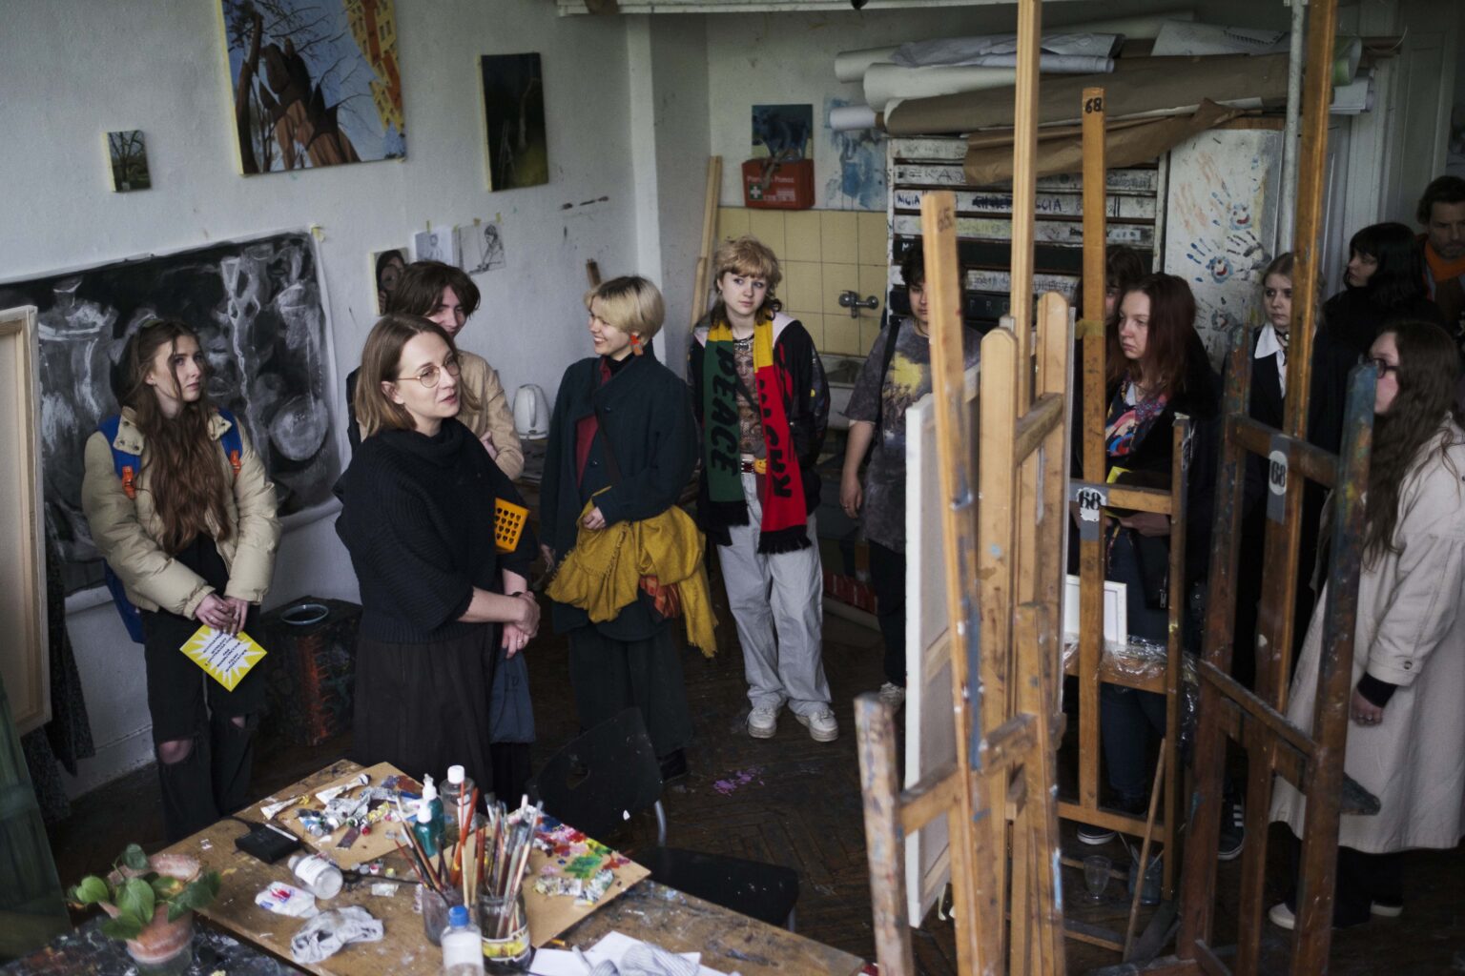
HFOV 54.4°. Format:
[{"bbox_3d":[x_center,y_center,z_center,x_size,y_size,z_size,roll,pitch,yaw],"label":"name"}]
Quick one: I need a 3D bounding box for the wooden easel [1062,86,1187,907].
[{"bbox_3d":[0.909,0.095,3.697,0.540,2.180,0.480,10,21,33],"label":"wooden easel"}]

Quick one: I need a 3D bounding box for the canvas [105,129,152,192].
[{"bbox_3d":[-1.937,-1.048,4.563,0.020,0.182,0.125,10,21,33],"label":"canvas"}]

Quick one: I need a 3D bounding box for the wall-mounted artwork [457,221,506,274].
[{"bbox_3d":[-1.040,-1.001,5.929,0.008,0.200,0.260,10,21,33],"label":"wall-mounted artwork"}]

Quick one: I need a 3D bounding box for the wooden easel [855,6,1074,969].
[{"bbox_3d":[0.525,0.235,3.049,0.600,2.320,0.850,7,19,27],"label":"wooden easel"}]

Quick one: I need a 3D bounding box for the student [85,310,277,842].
[{"bbox_3d":[-1.482,0.379,3.911,0.500,1.675,0.400,-13,20,-32],"label":"student"}]

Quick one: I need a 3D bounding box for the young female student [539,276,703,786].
[{"bbox_3d":[-0.355,0.158,4.537,0.470,1.650,0.360,9,20,32],"label":"young female student"}]

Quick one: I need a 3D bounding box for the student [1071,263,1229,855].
[{"bbox_3d":[1.164,0.238,4.018,0.350,1.700,0.450,-15,21,-36],"label":"student"}]

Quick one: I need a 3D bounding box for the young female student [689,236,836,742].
[{"bbox_3d":[0.117,0.033,4.763,0.480,1.725,0.360,1,17,10],"label":"young female student"}]

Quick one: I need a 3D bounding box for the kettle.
[{"bbox_3d":[-0.846,-0.314,6.000,0.160,0.235,0.210,-4,17,-8],"label":"kettle"}]

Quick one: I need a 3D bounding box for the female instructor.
[{"bbox_3d":[-0.759,0.404,3.684,0.390,1.710,0.480,7,19,26],"label":"female instructor"}]

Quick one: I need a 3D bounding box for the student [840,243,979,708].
[{"bbox_3d":[0.628,-0.018,4.962,0.480,1.670,0.330,5,18,21],"label":"student"}]

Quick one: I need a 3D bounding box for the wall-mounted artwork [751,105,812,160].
[{"bbox_3d":[0.192,-1.369,5.491,0.278,0.215,0.020,10,21,33],"label":"wall-mounted artwork"}]

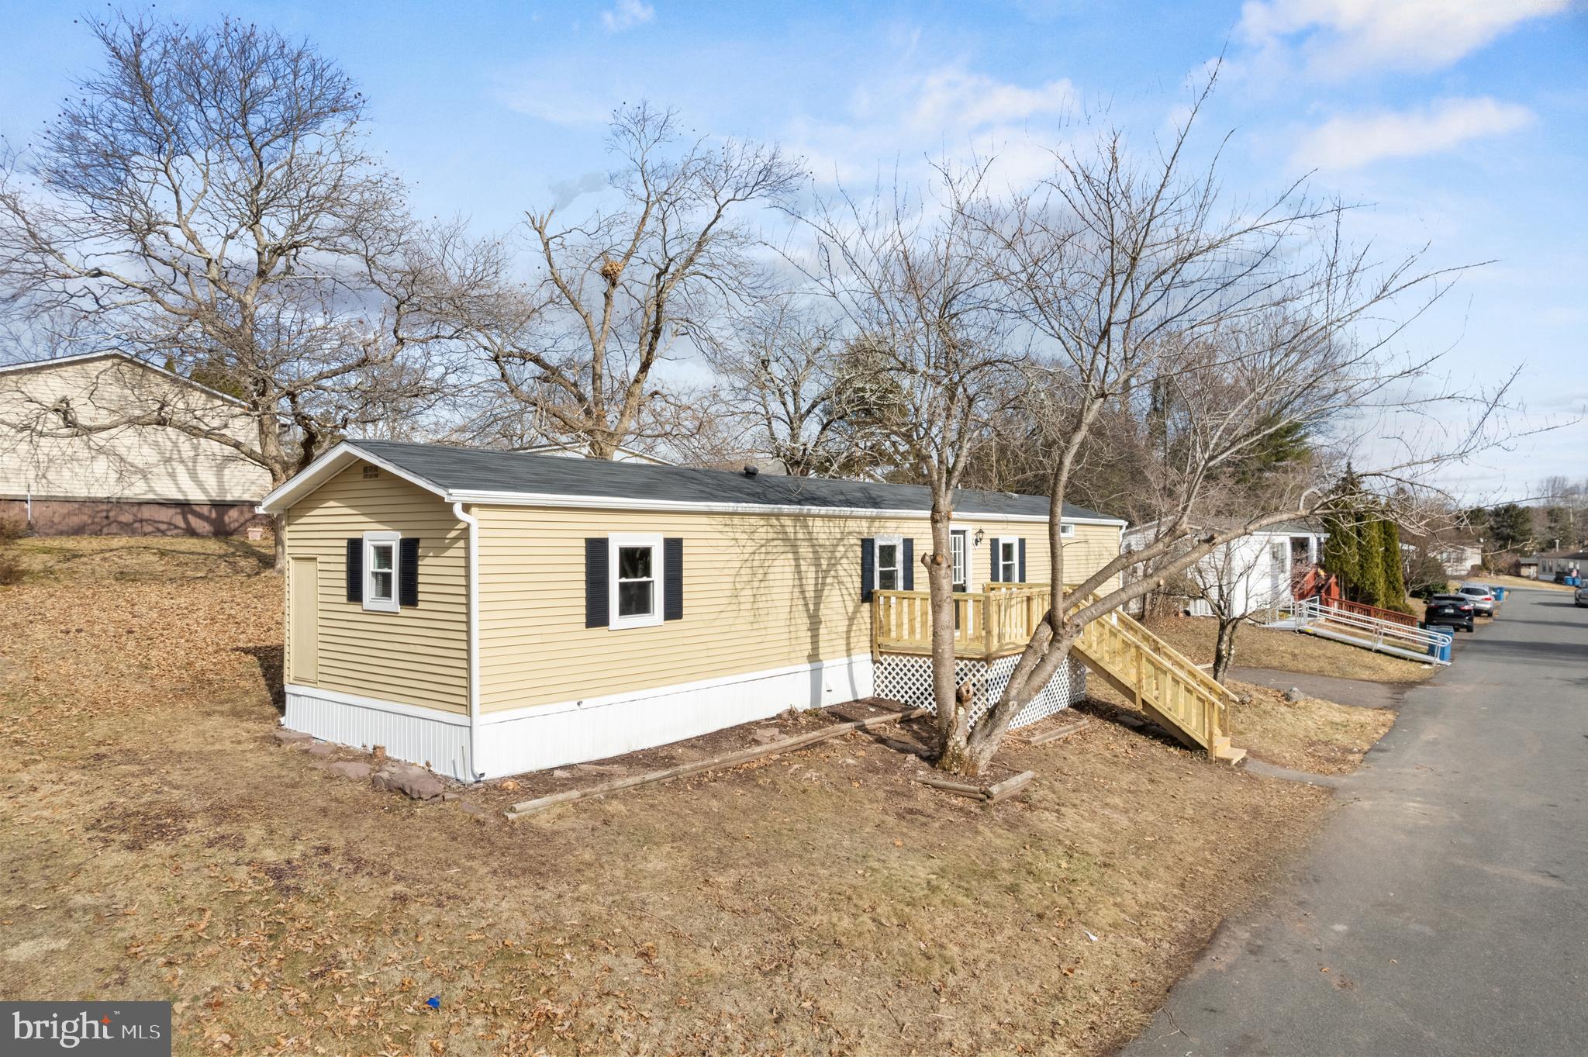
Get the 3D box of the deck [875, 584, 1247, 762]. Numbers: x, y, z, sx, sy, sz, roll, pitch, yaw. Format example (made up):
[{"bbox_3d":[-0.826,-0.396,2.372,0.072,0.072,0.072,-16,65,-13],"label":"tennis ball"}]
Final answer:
[{"bbox_3d":[4.678,2.476,16.763,5.100,2.850,4.350,-1,-1,38],"label":"deck"}]

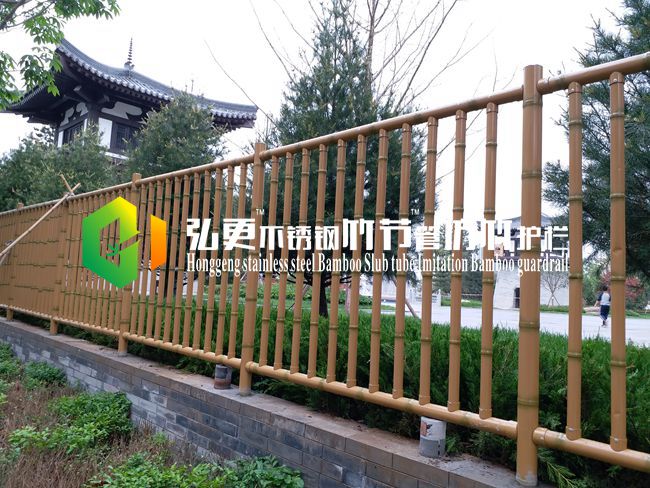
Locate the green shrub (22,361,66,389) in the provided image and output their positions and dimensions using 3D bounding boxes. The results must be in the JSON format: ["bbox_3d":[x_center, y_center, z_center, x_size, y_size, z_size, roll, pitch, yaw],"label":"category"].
[{"bbox_3d":[-2.790,1.285,5.062,0.330,0.220,0.380,7,-6,-44],"label":"green shrub"}]

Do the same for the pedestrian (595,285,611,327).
[{"bbox_3d":[11.182,2.506,20.336,0.580,1.680,0.420,1,-5,25],"label":"pedestrian"}]

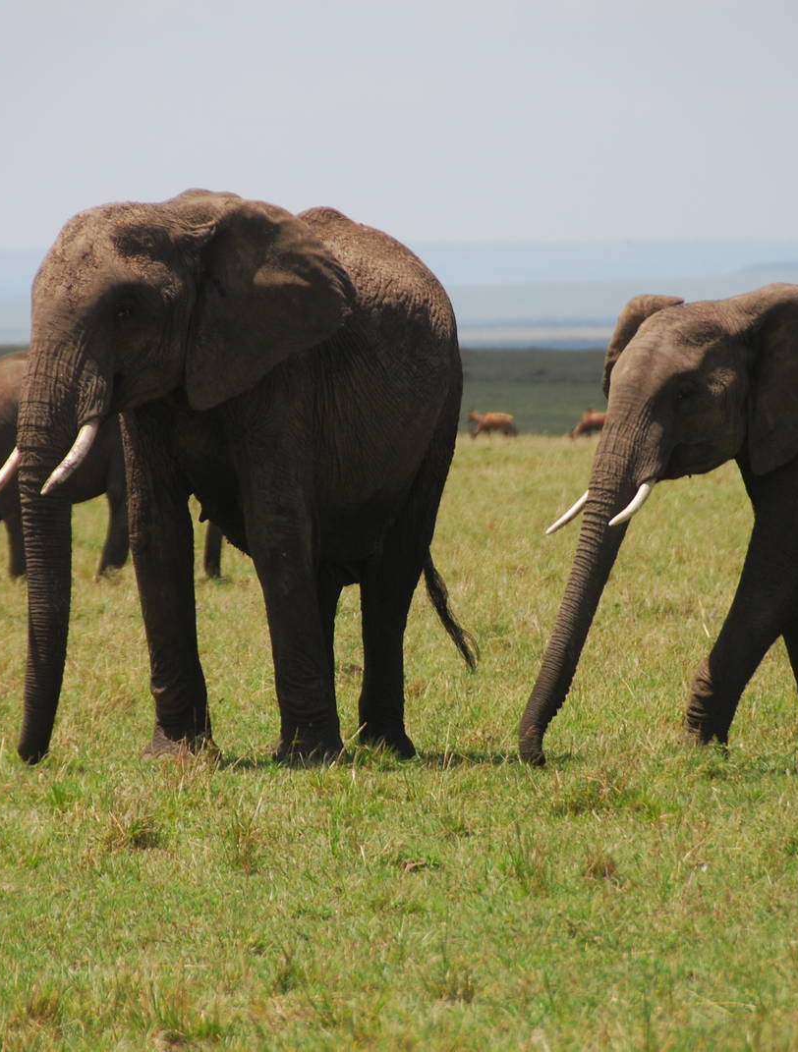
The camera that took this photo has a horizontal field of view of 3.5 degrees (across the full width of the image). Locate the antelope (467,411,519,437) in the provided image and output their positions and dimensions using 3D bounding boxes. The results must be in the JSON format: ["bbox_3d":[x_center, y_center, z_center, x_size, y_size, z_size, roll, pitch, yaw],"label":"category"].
[{"bbox_3d":[3.152,-3.336,440.000,1.650,1.120,0.450,0,1,-5],"label":"antelope"}]

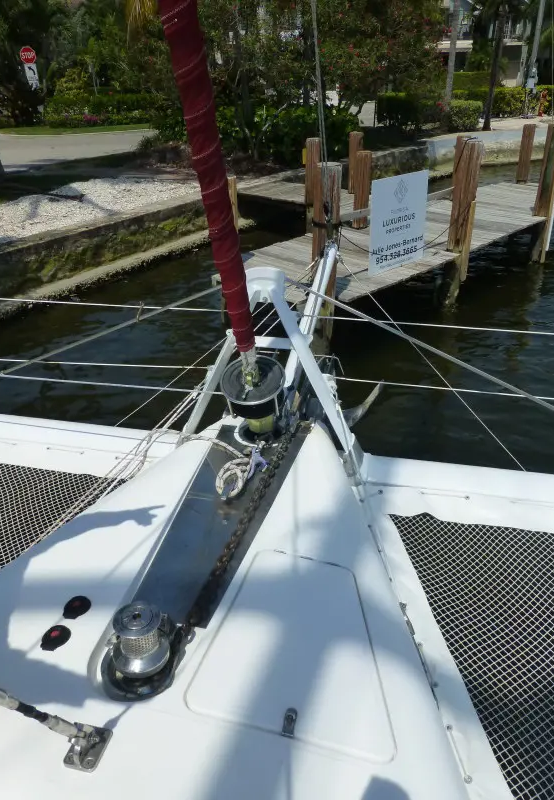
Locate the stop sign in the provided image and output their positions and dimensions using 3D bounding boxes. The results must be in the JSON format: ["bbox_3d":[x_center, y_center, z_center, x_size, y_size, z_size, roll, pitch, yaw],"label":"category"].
[{"bbox_3d":[-12.520,-17.357,27.947,0.760,0.760,0.030,-6,31,-6],"label":"stop sign"}]

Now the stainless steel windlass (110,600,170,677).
[{"bbox_3d":[-0.376,0.652,1.520,0.156,0.130,0.156,1,30,-1],"label":"stainless steel windlass"}]

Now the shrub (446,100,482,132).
[{"bbox_3d":[6.459,-9.778,19.127,1.060,0.890,1.000,7,32,15],"label":"shrub"}]

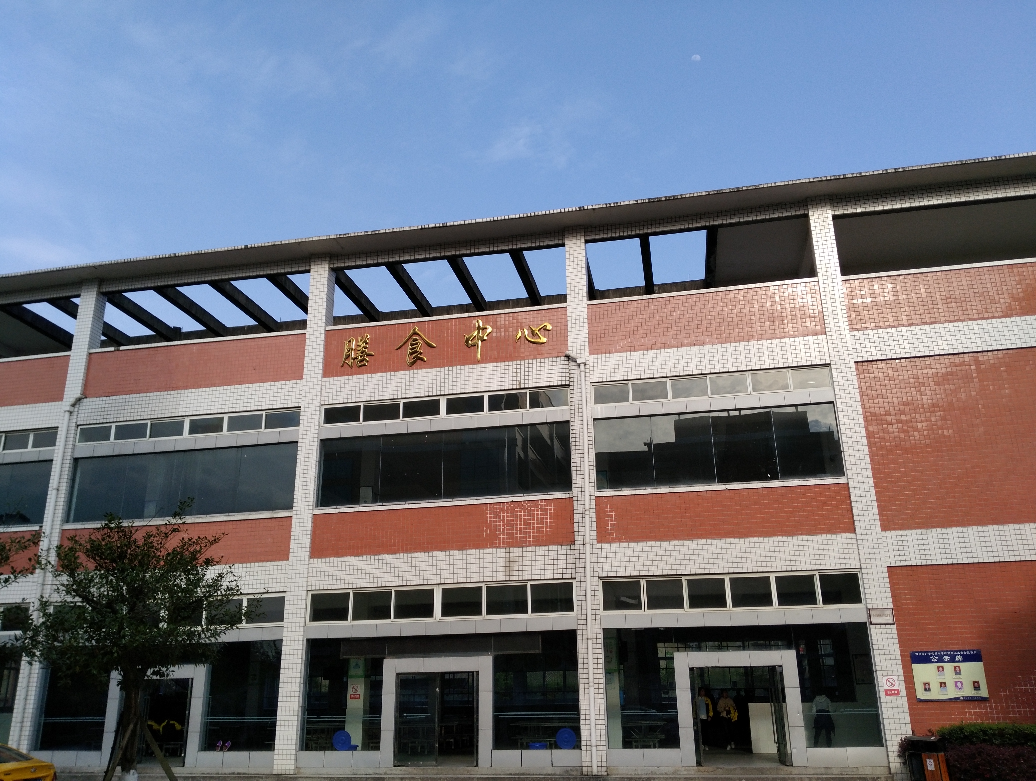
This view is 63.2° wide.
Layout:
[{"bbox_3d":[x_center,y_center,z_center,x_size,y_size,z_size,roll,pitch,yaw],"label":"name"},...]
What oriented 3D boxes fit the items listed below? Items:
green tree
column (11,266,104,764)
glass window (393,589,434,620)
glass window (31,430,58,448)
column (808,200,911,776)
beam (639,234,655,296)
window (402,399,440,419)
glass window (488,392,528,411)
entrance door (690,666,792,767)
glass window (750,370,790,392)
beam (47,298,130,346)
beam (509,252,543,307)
[{"bbox_3d":[-7.809,5.300,17.056,4.300,6.081,4.200,-5,-19,10],"label":"green tree"},{"bbox_3d":[-13.135,3.349,24.239,0.570,13.944,0.520,-5,-19,11],"label":"column"},{"bbox_3d":[-2.597,5.308,20.936,1.014,0.710,0.080,-5,-19,11],"label":"glass window"},{"bbox_3d":[-13.957,1.438,24.808,0.830,0.513,0.080,-5,-19,10],"label":"glass window"},{"bbox_3d":[8.178,1.648,20.402,0.567,14.082,0.562,-5,-19,10],"label":"column"},{"bbox_3d":[3.834,-3.773,24.957,0.270,0.310,3.700,-5,-19,10],"label":"beam"},{"bbox_3d":[-2.619,0.504,22.852,1.060,0.480,0.100,-5,-19,10],"label":"window"},{"bbox_3d":[-0.262,0.301,22.282,1.029,0.439,0.080,-5,-19,10],"label":"glass window"},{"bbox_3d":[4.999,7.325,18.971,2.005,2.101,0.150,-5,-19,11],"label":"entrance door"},{"bbox_3d":[6.232,-0.231,20.830,0.898,0.449,0.080,-5,-19,11],"label":"glass window"},{"bbox_3d":[-14.583,-2.422,28.782,0.322,0.354,4.264,-5,-19,10],"label":"beam"},{"bbox_3d":[0.246,-3.453,25.215,0.250,0.360,3.675,-5,-19,11],"label":"beam"}]

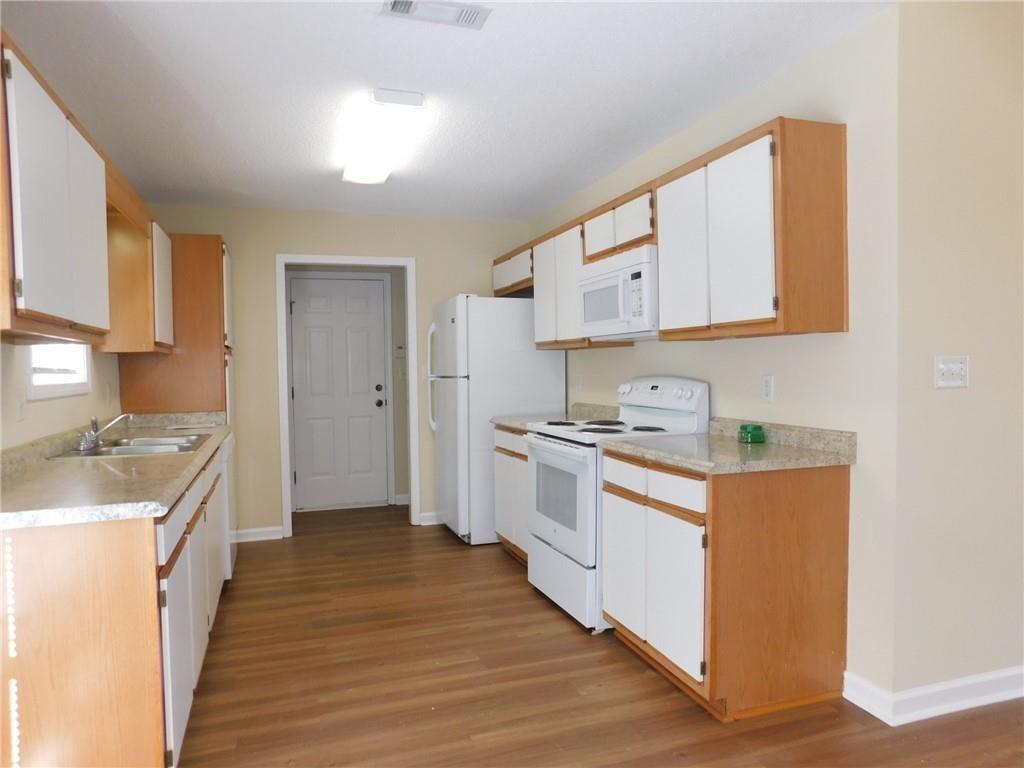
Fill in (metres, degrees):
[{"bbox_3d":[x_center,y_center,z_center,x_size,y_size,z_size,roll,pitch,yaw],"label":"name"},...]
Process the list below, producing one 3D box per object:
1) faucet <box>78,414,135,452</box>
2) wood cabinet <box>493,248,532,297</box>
[{"bbox_3d":[-1.878,0.216,3.173,0.203,0.155,0.238,-1,1,-19],"label":"faucet"},{"bbox_3d":[0.151,-0.850,5.164,0.315,0.307,0.900,-1,2,-19],"label":"wood cabinet"}]

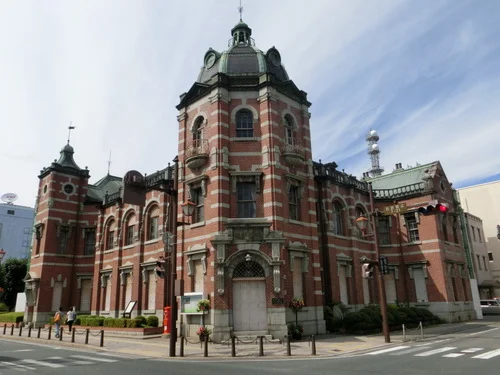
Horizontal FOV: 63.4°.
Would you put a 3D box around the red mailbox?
[{"bbox_3d":[-4.111,6.694,20.404,0.400,1.343,0.400,-12,-19,32],"label":"red mailbox"}]

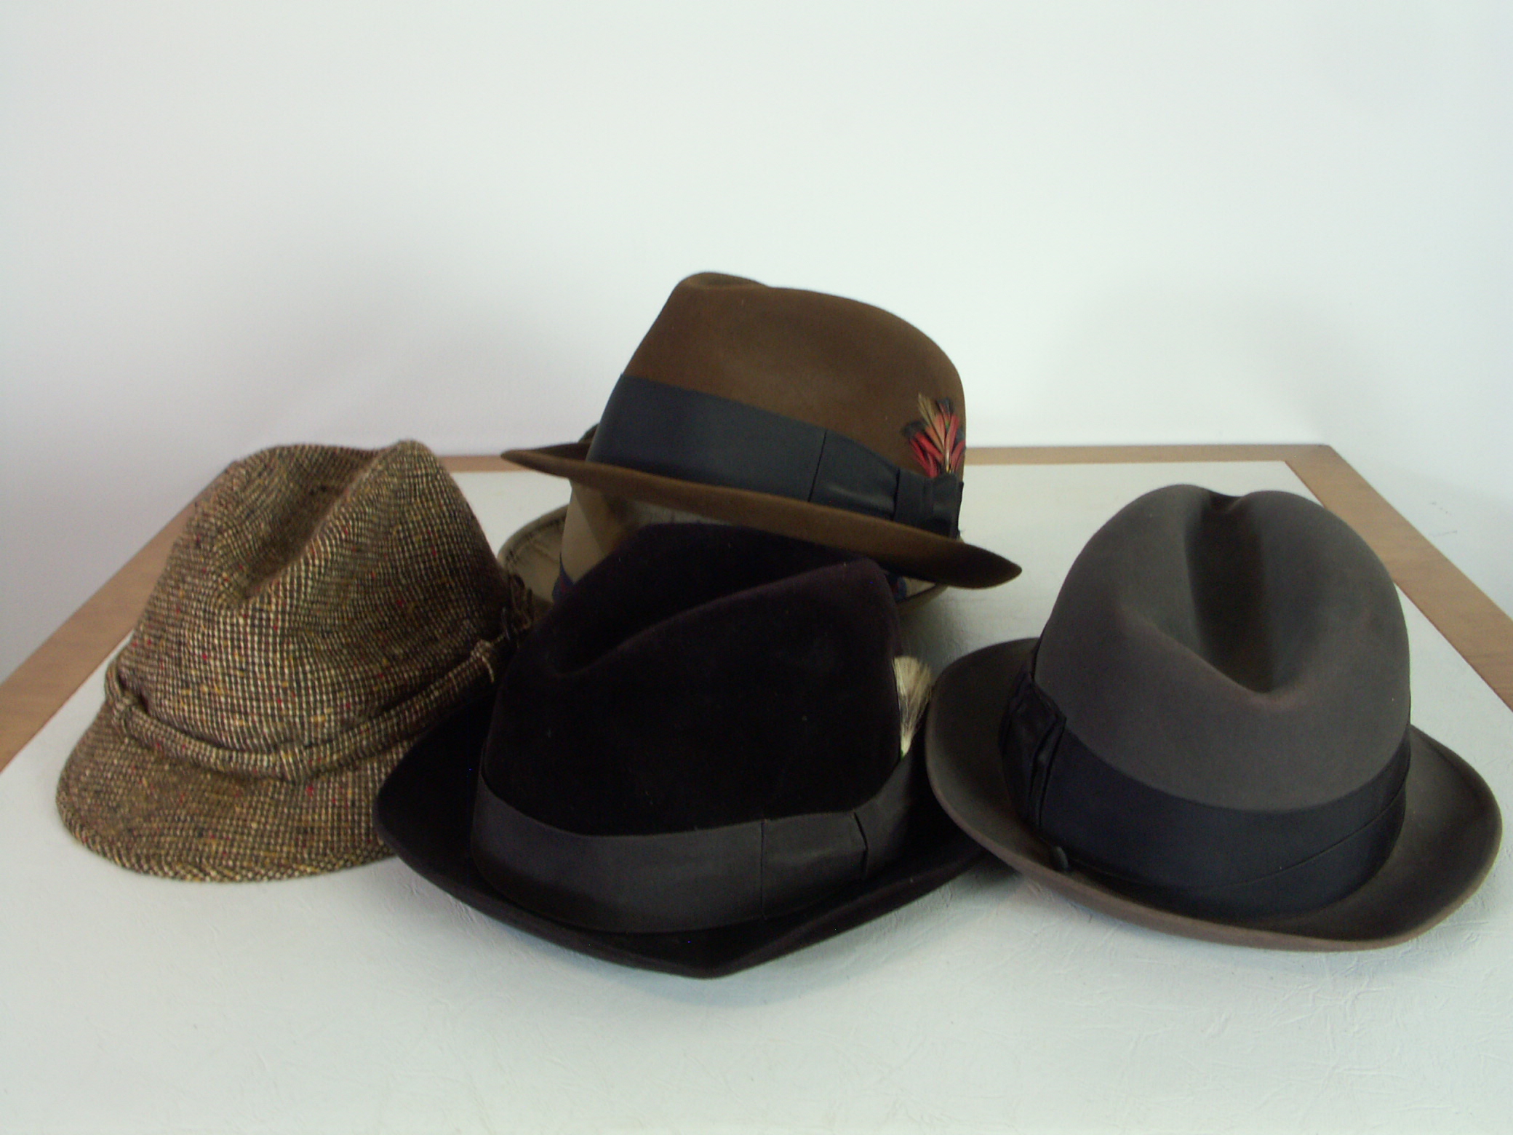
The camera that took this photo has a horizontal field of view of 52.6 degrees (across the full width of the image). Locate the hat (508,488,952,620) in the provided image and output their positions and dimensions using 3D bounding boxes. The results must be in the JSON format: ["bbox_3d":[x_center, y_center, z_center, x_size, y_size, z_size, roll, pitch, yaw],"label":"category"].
[{"bbox_3d":[-0.020,-0.057,0.936,0.288,0.122,0.262,-3,23,-4],"label":"hat"}]

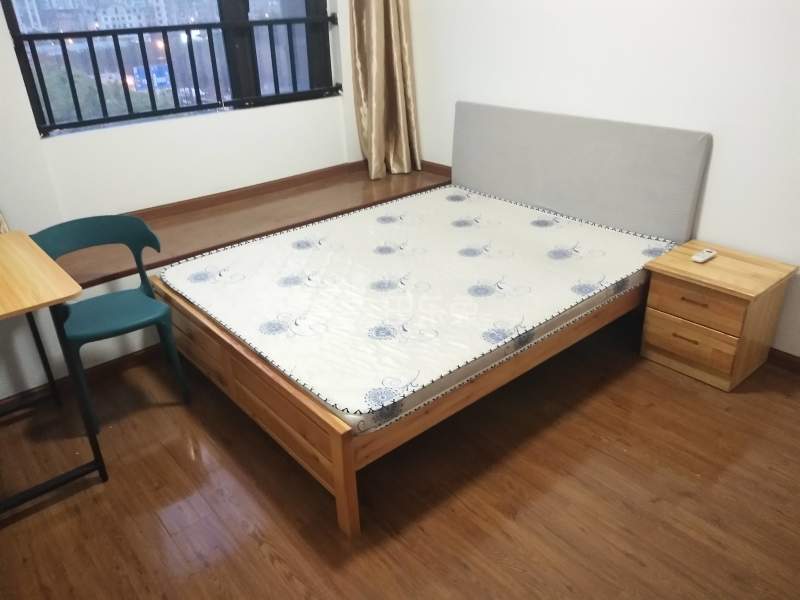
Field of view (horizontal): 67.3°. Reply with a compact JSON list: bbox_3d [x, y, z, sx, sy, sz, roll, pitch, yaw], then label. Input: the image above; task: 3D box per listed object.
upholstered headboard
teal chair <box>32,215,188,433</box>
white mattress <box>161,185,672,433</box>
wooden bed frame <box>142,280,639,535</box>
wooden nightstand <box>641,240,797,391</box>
[{"bbox_3d":[0.876,-0.706,3.333,0.074,0.628,1.566,-22,33,-35],"label":"upholstered headboard"},{"bbox_3d":[-1.208,0.079,2.549,0.492,0.739,0.522,-17,30,-28],"label":"teal chair"},{"bbox_3d":[0.099,-0.160,2.872,1.970,0.079,1.576,-22,33,-35],"label":"white mattress"},{"bbox_3d":[0.108,0.024,2.940,2.019,0.417,1.525,-22,33,-35],"label":"wooden bed frame"},{"bbox_3d":[1.391,0.068,2.699,0.433,0.477,0.452,-22,33,-35],"label":"wooden nightstand"}]

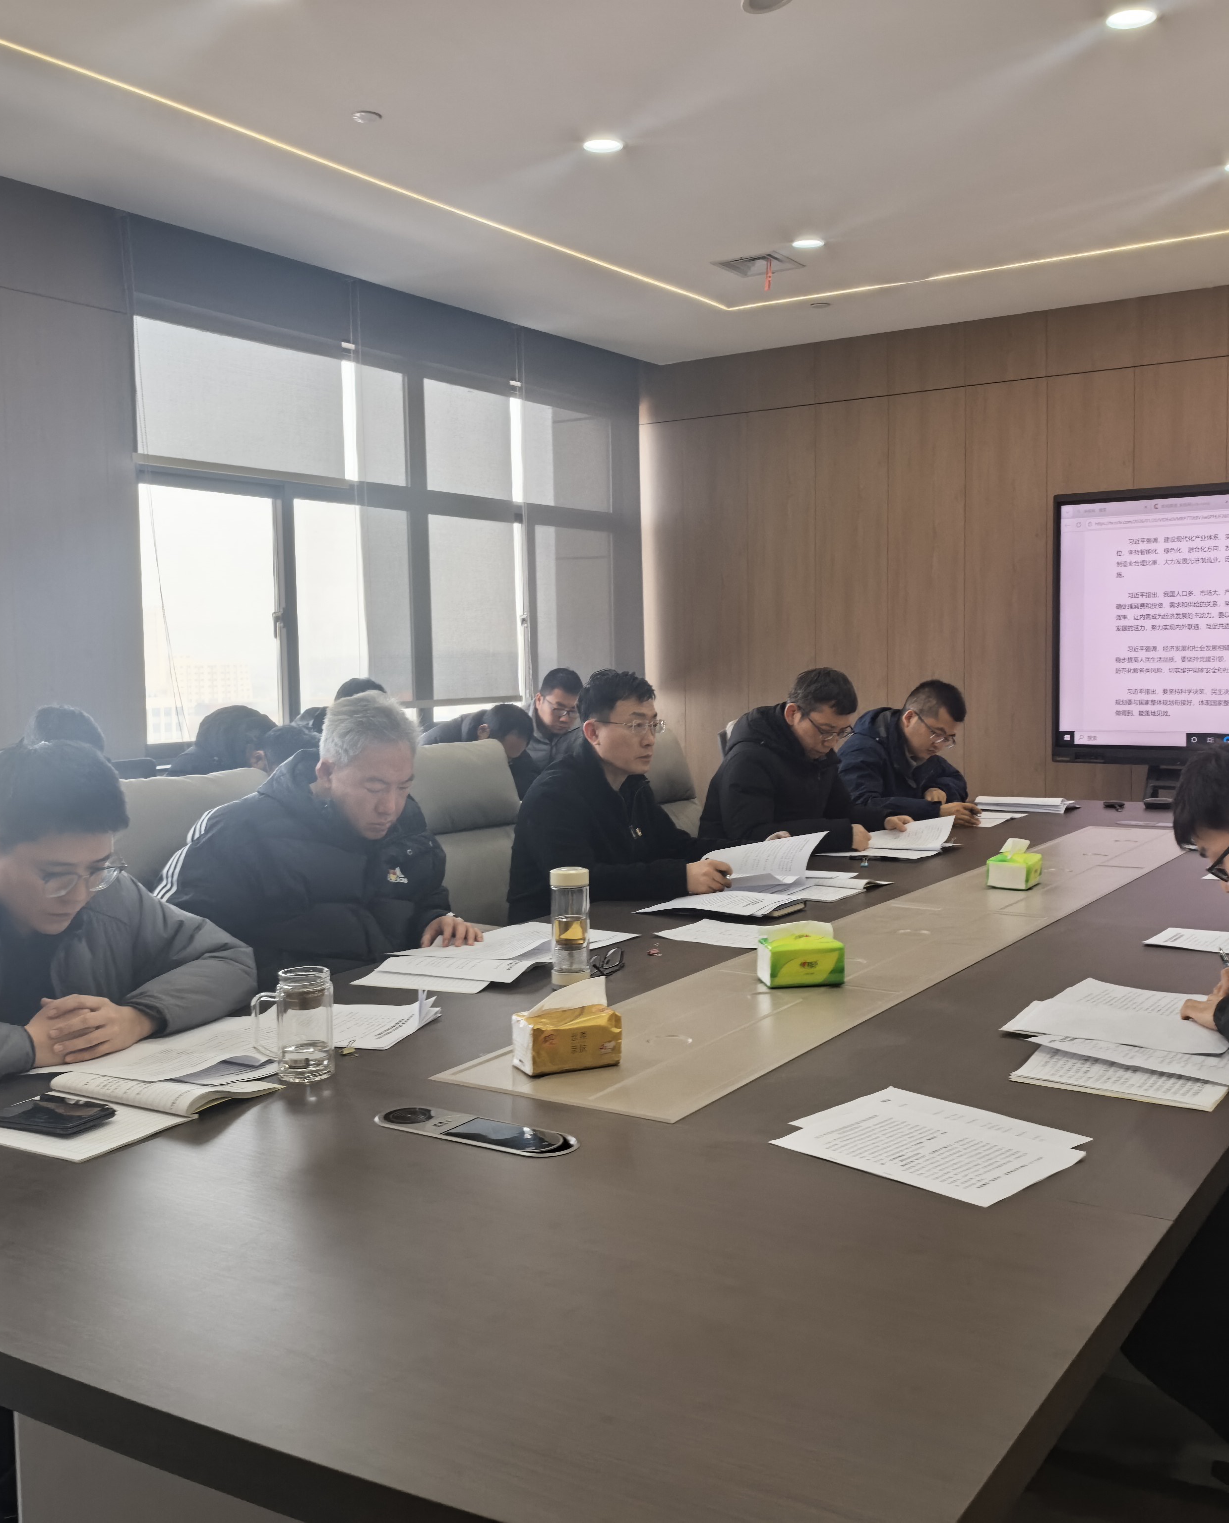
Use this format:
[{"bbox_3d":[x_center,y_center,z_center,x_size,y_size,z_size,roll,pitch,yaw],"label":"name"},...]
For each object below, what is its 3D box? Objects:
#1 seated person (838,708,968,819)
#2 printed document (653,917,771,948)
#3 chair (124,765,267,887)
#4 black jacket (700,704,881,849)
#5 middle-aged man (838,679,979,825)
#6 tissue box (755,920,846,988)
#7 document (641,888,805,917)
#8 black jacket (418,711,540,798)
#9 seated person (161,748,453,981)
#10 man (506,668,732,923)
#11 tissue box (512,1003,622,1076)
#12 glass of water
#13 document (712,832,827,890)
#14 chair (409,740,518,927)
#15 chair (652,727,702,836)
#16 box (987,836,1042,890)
[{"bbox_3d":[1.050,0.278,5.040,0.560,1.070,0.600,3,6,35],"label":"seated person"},{"bbox_3d":[0.264,0.359,2.961,0.297,0.010,0.210,3,6,35],"label":"printed document"},{"bbox_3d":[-0.772,0.581,3.051,0.660,1.075,0.580,3,6,35],"label":"chair"},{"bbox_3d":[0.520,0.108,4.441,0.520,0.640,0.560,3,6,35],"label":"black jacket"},{"bbox_3d":[1.036,0.318,4.934,0.680,1.240,0.560,3,6,35],"label":"middle-aged man"},{"bbox_3d":[0.336,0.347,2.541,0.137,0.100,0.082,-1,5,-10],"label":"tissue box"},{"bbox_3d":[0.245,0.328,3.200,0.290,0.028,0.235,4,7,43],"label":"document"},{"bbox_3d":[-0.535,0.117,5.378,0.550,0.600,0.550,3,6,35],"label":"black jacket"},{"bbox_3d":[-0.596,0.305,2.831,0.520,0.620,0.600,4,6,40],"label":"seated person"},{"bbox_3d":[0.004,0.412,3.596,0.700,1.300,0.540,3,6,32],"label":"man"},{"bbox_3d":[-0.066,0.408,2.055,0.142,0.073,0.075,-3,5,-23],"label":"tissue box"},{"bbox_3d":[-0.462,0.377,2.013,0.116,0.148,0.079,-2,5,-12],"label":"glass of water"},{"bbox_3d":[0.358,0.230,3.532,0.300,0.110,0.210,3,6,35],"label":"document"},{"bbox_3d":[-0.235,0.511,3.819,0.660,1.075,0.580,3,6,35],"label":"chair"},{"bbox_3d":[0.290,0.443,4.571,0.660,1.075,0.580,3,6,35],"label":"chair"},{"bbox_3d":[1.005,0.255,3.531,0.096,0.106,0.145,2,6,30],"label":"box"}]

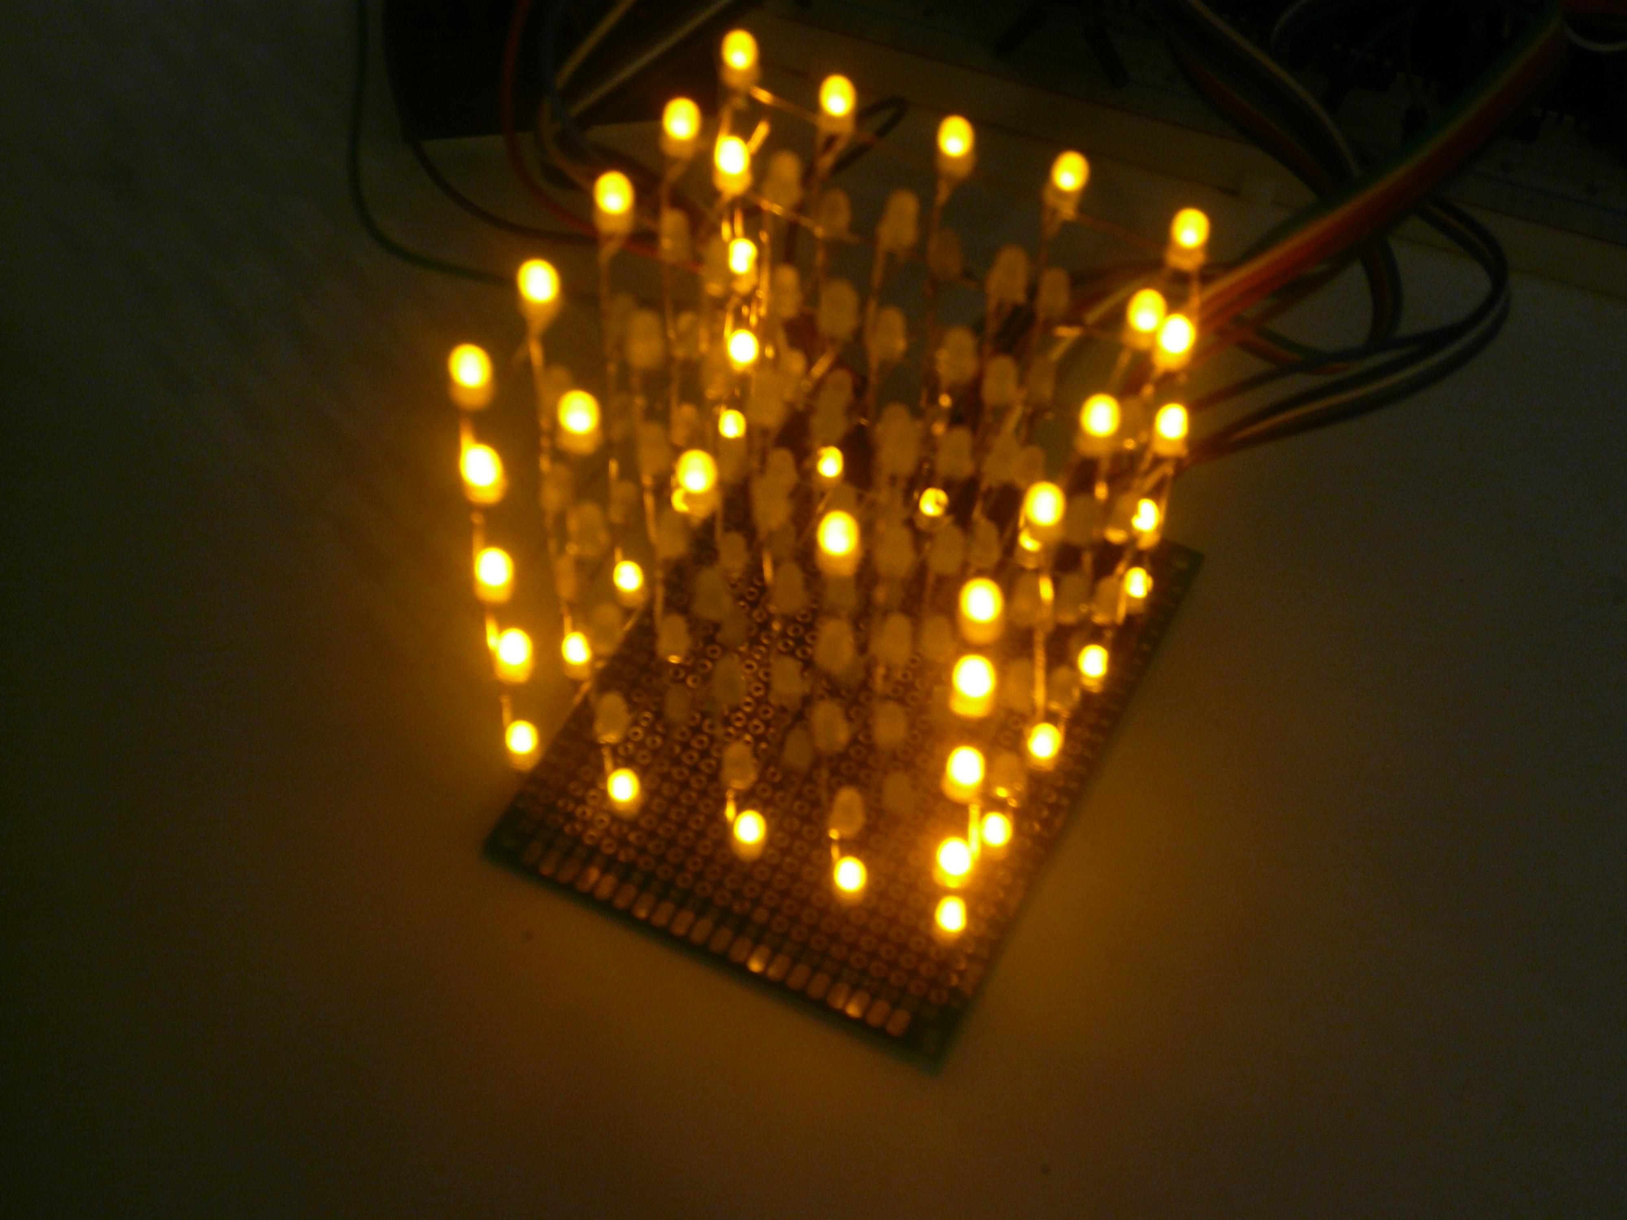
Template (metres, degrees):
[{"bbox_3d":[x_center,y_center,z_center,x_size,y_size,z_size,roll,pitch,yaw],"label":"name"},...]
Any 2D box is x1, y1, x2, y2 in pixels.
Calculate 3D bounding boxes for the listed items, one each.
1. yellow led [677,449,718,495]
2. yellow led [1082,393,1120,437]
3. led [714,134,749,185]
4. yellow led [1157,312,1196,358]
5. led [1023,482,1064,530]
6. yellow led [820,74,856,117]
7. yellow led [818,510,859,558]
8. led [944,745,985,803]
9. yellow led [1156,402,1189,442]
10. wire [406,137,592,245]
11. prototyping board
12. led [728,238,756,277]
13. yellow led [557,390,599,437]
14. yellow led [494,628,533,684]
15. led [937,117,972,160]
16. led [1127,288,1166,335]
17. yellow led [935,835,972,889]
[{"bbox_3d":[-0.011,-0.012,0.242,0.004,0.005,0.004,0,54,0],"label":"yellow led"},{"bbox_3d":[0.027,-0.018,0.247,0.004,0.005,0.004,0,55,0],"label":"yellow led"},{"bbox_3d":[-0.009,-0.050,0.288,0.004,0.005,0.004,0,55,0],"label":"led"},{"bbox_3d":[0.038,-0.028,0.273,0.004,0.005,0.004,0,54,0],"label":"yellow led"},{"bbox_3d":[0.022,-0.009,0.241,0.004,0.005,0.004,0,55,0],"label":"led"},{"bbox_3d":[0.003,-0.053,0.271,0.004,0.005,0.004,0,55,0],"label":"yellow led"},{"bbox_3d":[0.002,-0.006,0.238,0.004,0.005,0.004,0,55,0],"label":"yellow led"},{"bbox_3d":[0.015,0.016,0.258,0.004,0.005,0.004,0,54,0],"label":"led"},{"bbox_3d":[0.040,-0.020,0.286,0.004,0.005,0.004,0,55,0],"label":"yellow led"},{"bbox_3d":[-0.046,-0.059,0.371,0.036,0.003,0.007,31,59,20],"label":"wire"},{"bbox_3d":[0.006,0.011,0.319,0.060,0.002,0.080,23,57,16],"label":"prototyping board"},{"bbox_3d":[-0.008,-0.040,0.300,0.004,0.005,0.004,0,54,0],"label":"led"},{"bbox_3d":[-0.022,-0.018,0.245,0.004,0.005,0.004,0,55,0],"label":"yellow led"},{"bbox_3d":[-0.033,0.005,0.285,0.004,0.005,0.004,0,54,0],"label":"yellow led"},{"bbox_3d":[0.015,-0.048,0.268,0.004,0.005,0.004,0,55,0],"label":"led"},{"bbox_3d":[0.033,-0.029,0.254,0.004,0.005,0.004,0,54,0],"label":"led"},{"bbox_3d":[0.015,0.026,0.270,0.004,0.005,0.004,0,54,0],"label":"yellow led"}]

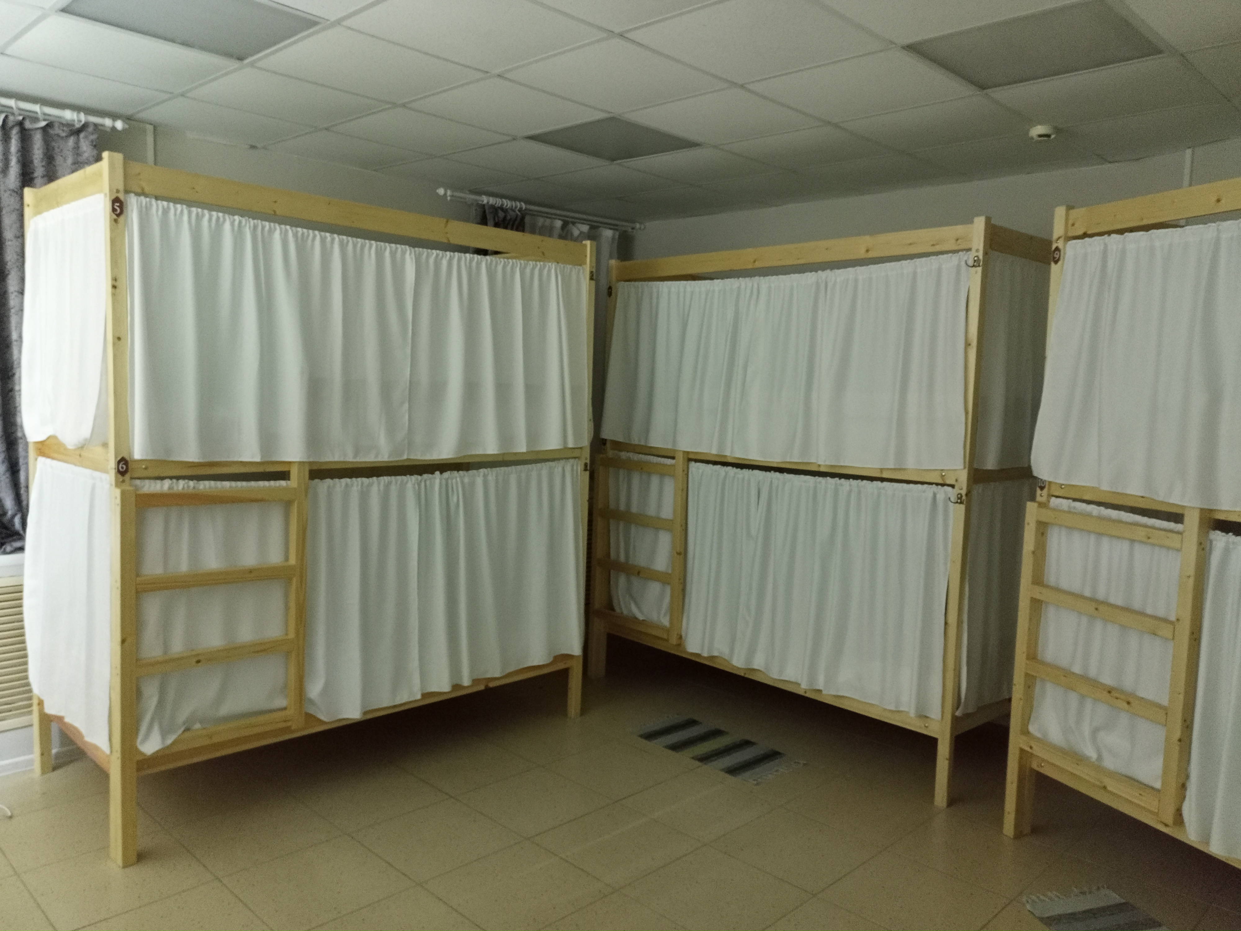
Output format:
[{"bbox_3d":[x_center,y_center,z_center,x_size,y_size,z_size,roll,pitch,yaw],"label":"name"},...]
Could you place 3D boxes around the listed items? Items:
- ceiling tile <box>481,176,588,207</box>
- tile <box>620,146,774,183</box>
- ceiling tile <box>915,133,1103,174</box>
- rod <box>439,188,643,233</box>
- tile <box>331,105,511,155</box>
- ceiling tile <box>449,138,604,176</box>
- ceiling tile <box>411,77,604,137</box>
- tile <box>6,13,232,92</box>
[{"bbox_3d":[-0.421,-1.502,5.536,0.477,0.018,0.585,6,6,44],"label":"ceiling tile"},{"bbox_3d":[0.406,-1.415,4.742,0.585,0.020,0.585,6,5,44],"label":"tile"},{"bbox_3d":[1.660,-1.343,4.318,0.585,0.018,0.543,6,6,44],"label":"ceiling tile"},{"bbox_3d":[-0.415,-1.457,5.789,0.100,0.060,1.622,6,6,42],"label":"rod"},{"bbox_3d":[-0.865,-1.423,4.288,0.595,0.020,0.595,6,6,44],"label":"tile"},{"bbox_3d":[-0.442,-1.448,4.736,0.585,0.020,0.585,6,5,44],"label":"ceiling tile"},{"bbox_3d":[-0.437,-1.377,3.870,0.595,0.020,0.595,6,6,44],"label":"ceiling tile"},{"bbox_3d":[-1.709,-1.410,3.458,0.585,0.020,0.585,6,5,44],"label":"tile"}]

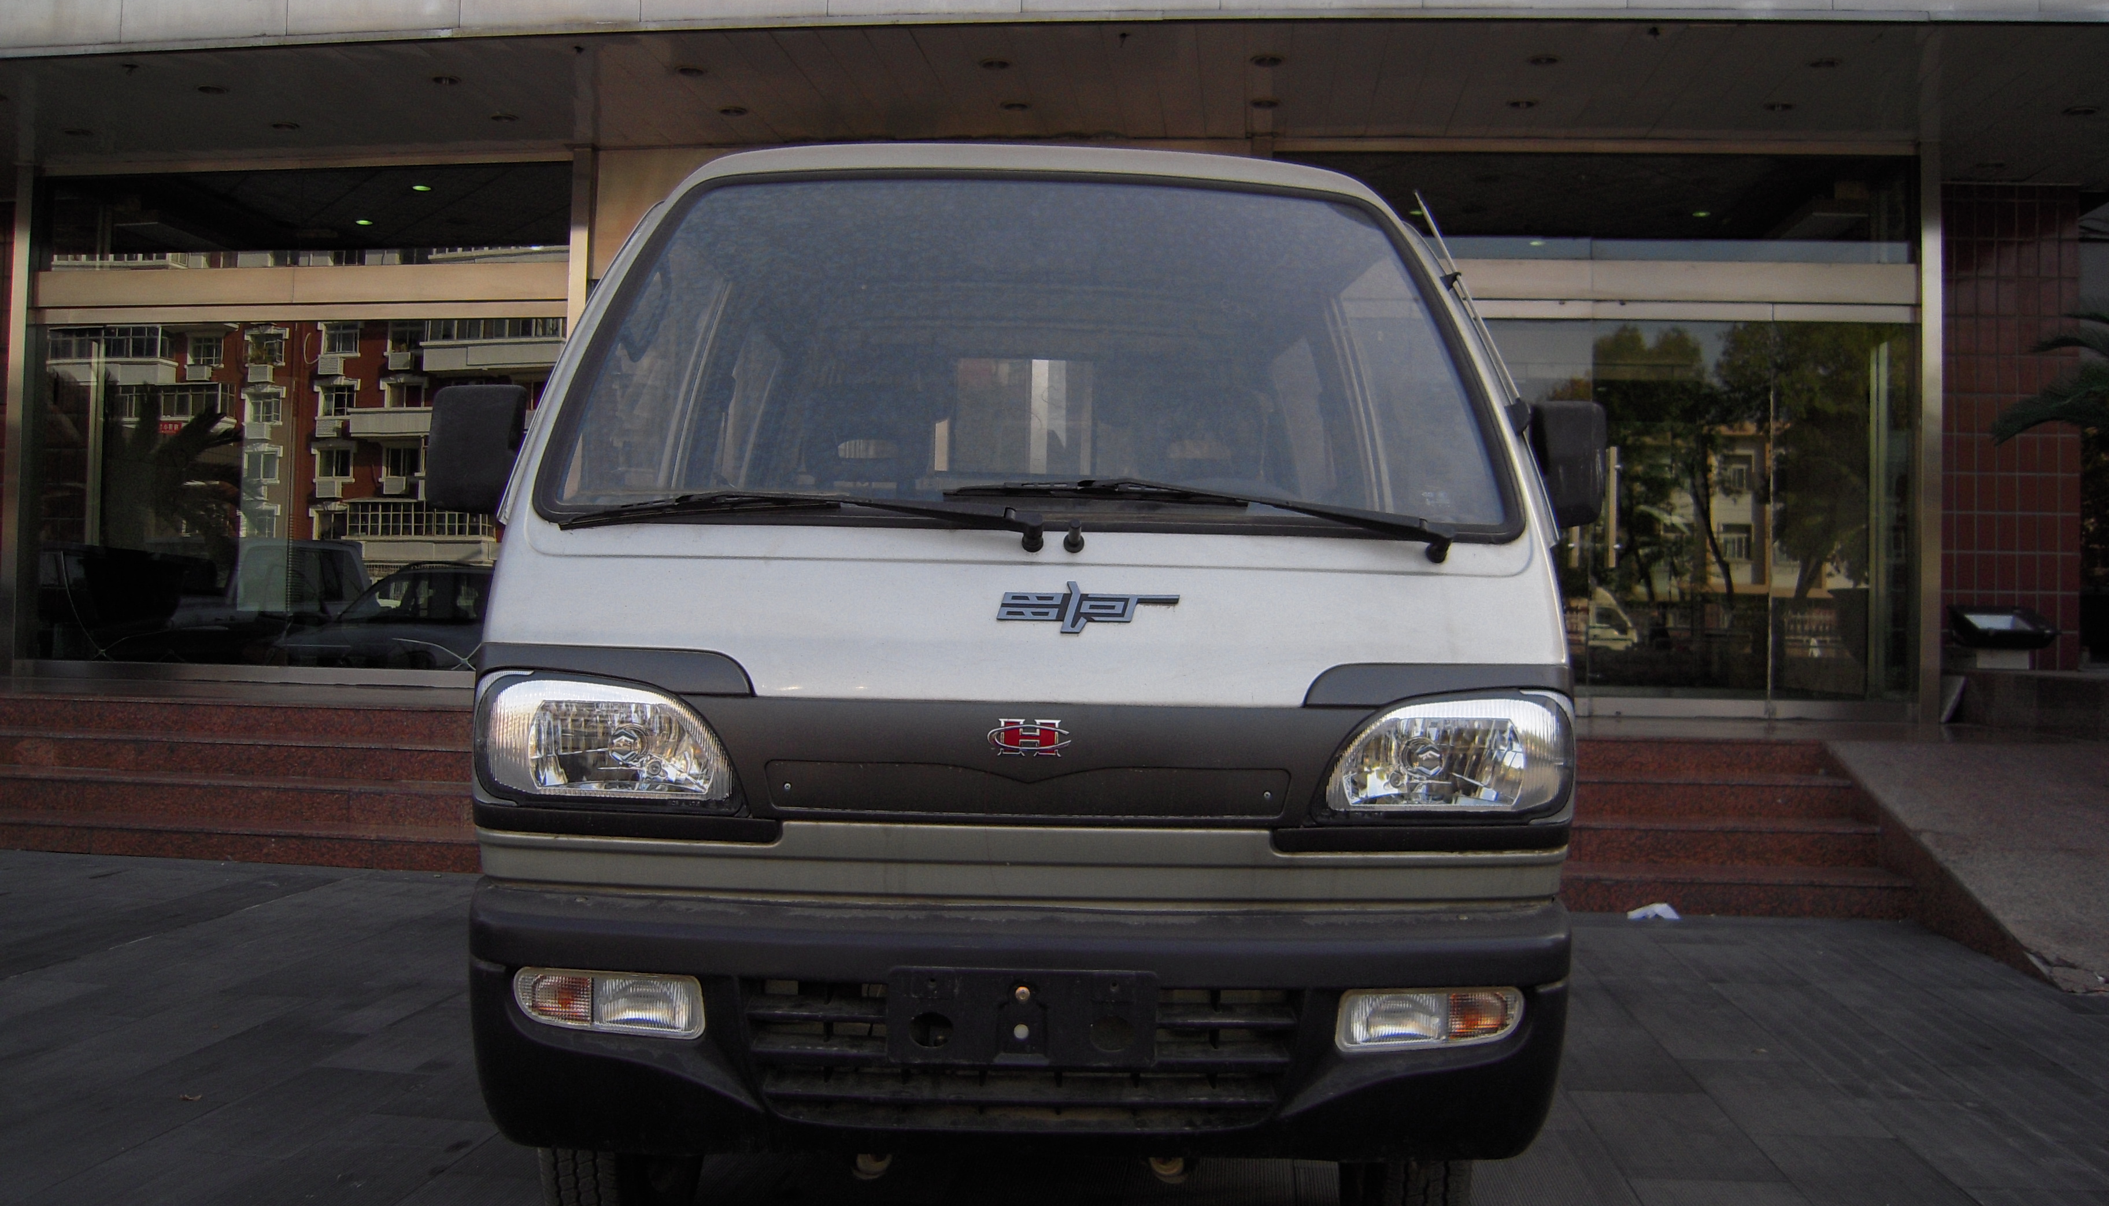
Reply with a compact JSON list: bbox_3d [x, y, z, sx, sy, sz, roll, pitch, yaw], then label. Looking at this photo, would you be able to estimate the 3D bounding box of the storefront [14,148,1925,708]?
[{"bbox_3d":[-0.754,-0.916,8.950,10.193,2.899,0.200,1,-1,6],"label":"storefront"}]

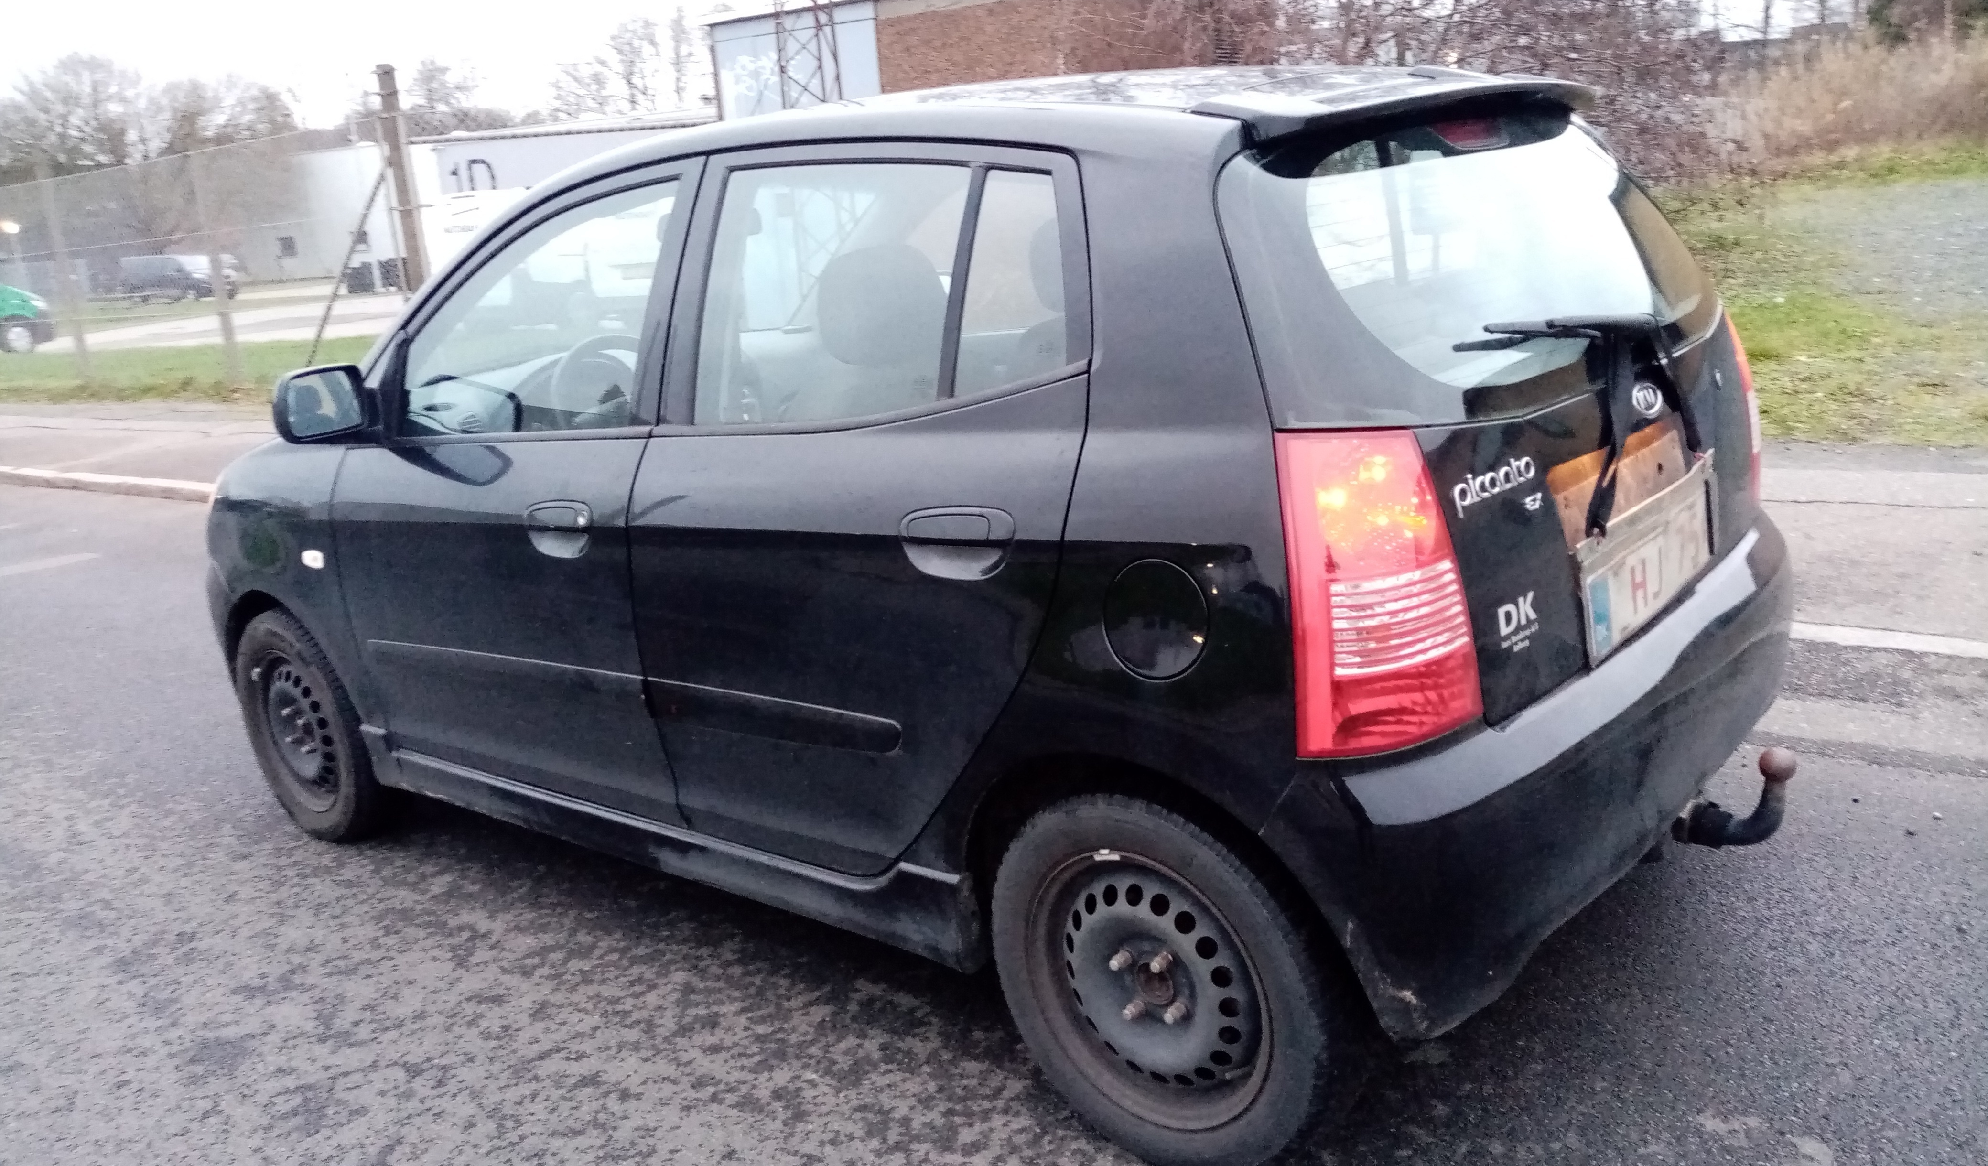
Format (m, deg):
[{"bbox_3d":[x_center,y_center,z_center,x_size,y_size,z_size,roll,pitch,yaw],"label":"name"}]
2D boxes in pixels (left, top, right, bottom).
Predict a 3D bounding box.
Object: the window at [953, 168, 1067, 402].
[{"bbox_3d":[0.033,-0.387,1.922,0.195,0.295,0.030,5,3,37],"label":"window"}]

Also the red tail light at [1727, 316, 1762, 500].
[{"bbox_3d":[1.295,-0.313,2.690,0.200,0.380,0.165,6,18,40],"label":"red tail light"}]

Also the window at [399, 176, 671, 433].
[{"bbox_3d":[-0.842,-0.470,2.655,0.840,0.425,0.045,6,3,40],"label":"window"}]

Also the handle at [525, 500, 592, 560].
[{"bbox_3d":[-0.760,-0.098,2.605,0.190,0.100,0.050,6,17,40],"label":"handle"}]

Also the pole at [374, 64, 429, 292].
[{"bbox_3d":[-5.074,-3.049,13.023,0.180,2.800,0.180,6,17,40],"label":"pole"}]

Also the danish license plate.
[{"bbox_3d":[0.944,-0.042,2.122,0.025,0.160,0.545,-4,11,42],"label":"danish license plate"}]

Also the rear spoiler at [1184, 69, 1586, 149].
[{"bbox_3d":[0.648,-0.712,2.206,0.200,0.095,1.090,6,18,40],"label":"rear spoiler"}]

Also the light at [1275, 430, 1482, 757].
[{"bbox_3d":[0.438,0.011,1.713,0.200,0.380,0.165,6,18,40],"label":"light"}]

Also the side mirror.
[{"bbox_3d":[-1.260,-0.333,2.790,0.110,0.132,0.178,4,16,34],"label":"side mirror"}]

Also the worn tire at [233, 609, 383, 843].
[{"bbox_3d":[-1.568,0.331,3.537,0.550,0.550,0.165,6,18,40],"label":"worn tire"}]

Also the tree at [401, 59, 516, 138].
[{"bbox_3d":[-28.306,-21.440,81.498,6.500,13.500,6.500,-9,13,-17],"label":"tree"}]

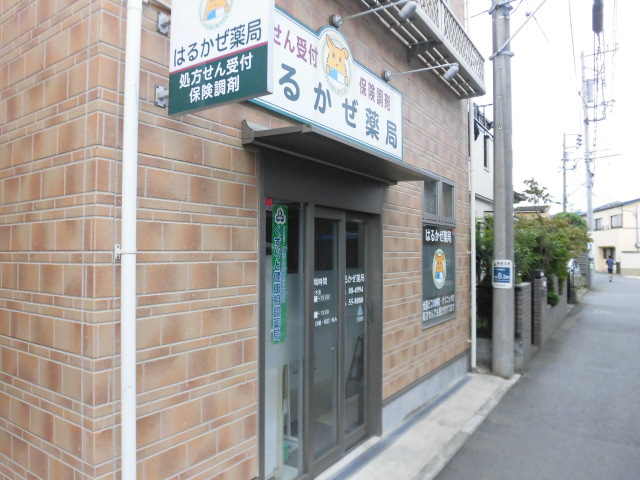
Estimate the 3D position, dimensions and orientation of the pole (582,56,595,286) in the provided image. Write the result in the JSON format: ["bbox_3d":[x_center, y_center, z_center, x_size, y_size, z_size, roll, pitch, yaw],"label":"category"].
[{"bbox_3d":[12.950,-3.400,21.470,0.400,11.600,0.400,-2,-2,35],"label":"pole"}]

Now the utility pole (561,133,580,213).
[{"bbox_3d":[20.284,-2.900,36.000,1.600,11.500,0.600,-1,-2,20],"label":"utility pole"}]

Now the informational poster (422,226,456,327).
[{"bbox_3d":[1.435,0.394,5.250,0.020,1.100,1.060,-1,-2,35],"label":"informational poster"}]

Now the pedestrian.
[{"bbox_3d":[18.054,1.810,27.500,0.520,1.630,0.420,-1,-2,30],"label":"pedestrian"}]

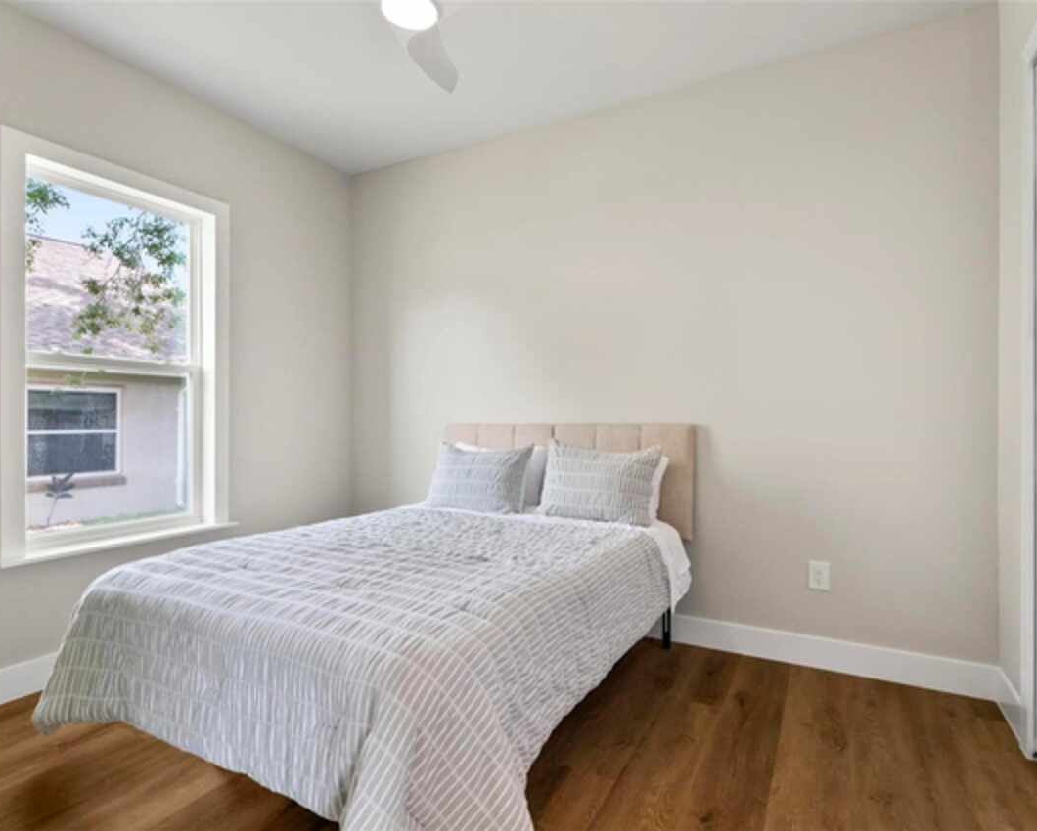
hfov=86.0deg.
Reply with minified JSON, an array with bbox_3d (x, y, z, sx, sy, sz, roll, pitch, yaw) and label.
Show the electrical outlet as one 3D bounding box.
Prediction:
[{"bbox_3d":[1.318,0.704,2.433,0.078,0.122,0.010,0,0,28],"label":"electrical outlet"}]

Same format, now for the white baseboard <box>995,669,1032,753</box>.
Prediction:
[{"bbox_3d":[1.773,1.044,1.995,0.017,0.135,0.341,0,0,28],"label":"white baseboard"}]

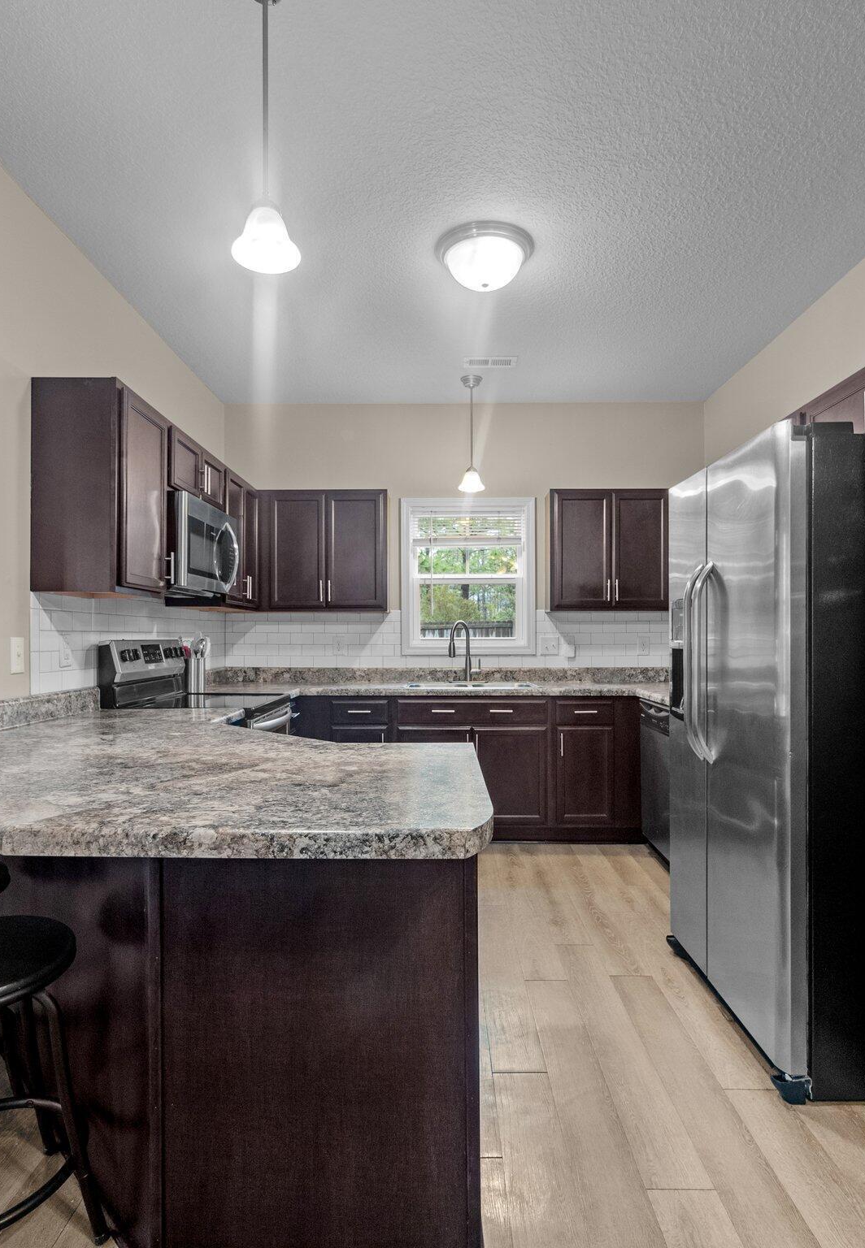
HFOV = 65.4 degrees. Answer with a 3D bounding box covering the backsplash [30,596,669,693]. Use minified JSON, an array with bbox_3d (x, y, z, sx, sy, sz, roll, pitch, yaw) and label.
[{"bbox_3d":[0.181,0.086,3.405,3.156,0.382,2.145,0,-1,1],"label":"backsplash"}]

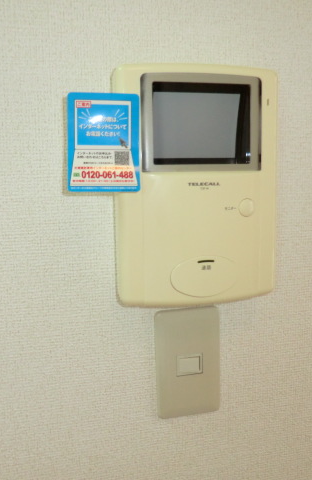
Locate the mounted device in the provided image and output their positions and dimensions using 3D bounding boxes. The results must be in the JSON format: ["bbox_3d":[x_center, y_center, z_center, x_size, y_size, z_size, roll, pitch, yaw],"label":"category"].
[{"bbox_3d":[0.041,-0.049,0.439,0.162,0.236,0.040,-2,8,-11],"label":"mounted device"}]

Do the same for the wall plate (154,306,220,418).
[{"bbox_3d":[0.035,0.132,0.478,0.070,0.120,0.008,-2,8,-11],"label":"wall plate"}]

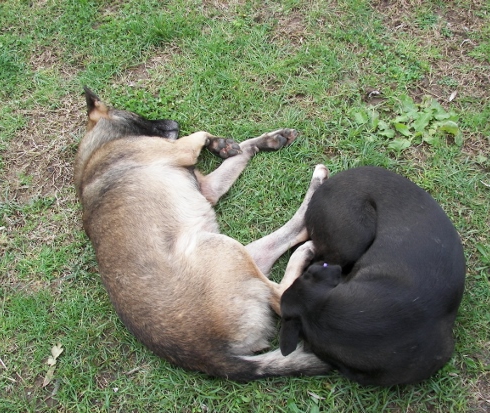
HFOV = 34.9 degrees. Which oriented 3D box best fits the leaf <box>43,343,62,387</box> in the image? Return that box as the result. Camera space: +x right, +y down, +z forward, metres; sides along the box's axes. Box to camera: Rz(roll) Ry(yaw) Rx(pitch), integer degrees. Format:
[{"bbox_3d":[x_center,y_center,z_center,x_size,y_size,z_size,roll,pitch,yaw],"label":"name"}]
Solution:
[{"bbox_3d":[-0.418,0.342,1.680,0.024,0.012,0.103,13,56,9],"label":"leaf"}]

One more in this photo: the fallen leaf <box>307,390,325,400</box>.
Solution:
[{"bbox_3d":[0.149,0.399,1.640,0.041,0.008,0.014,21,58,14],"label":"fallen leaf"}]

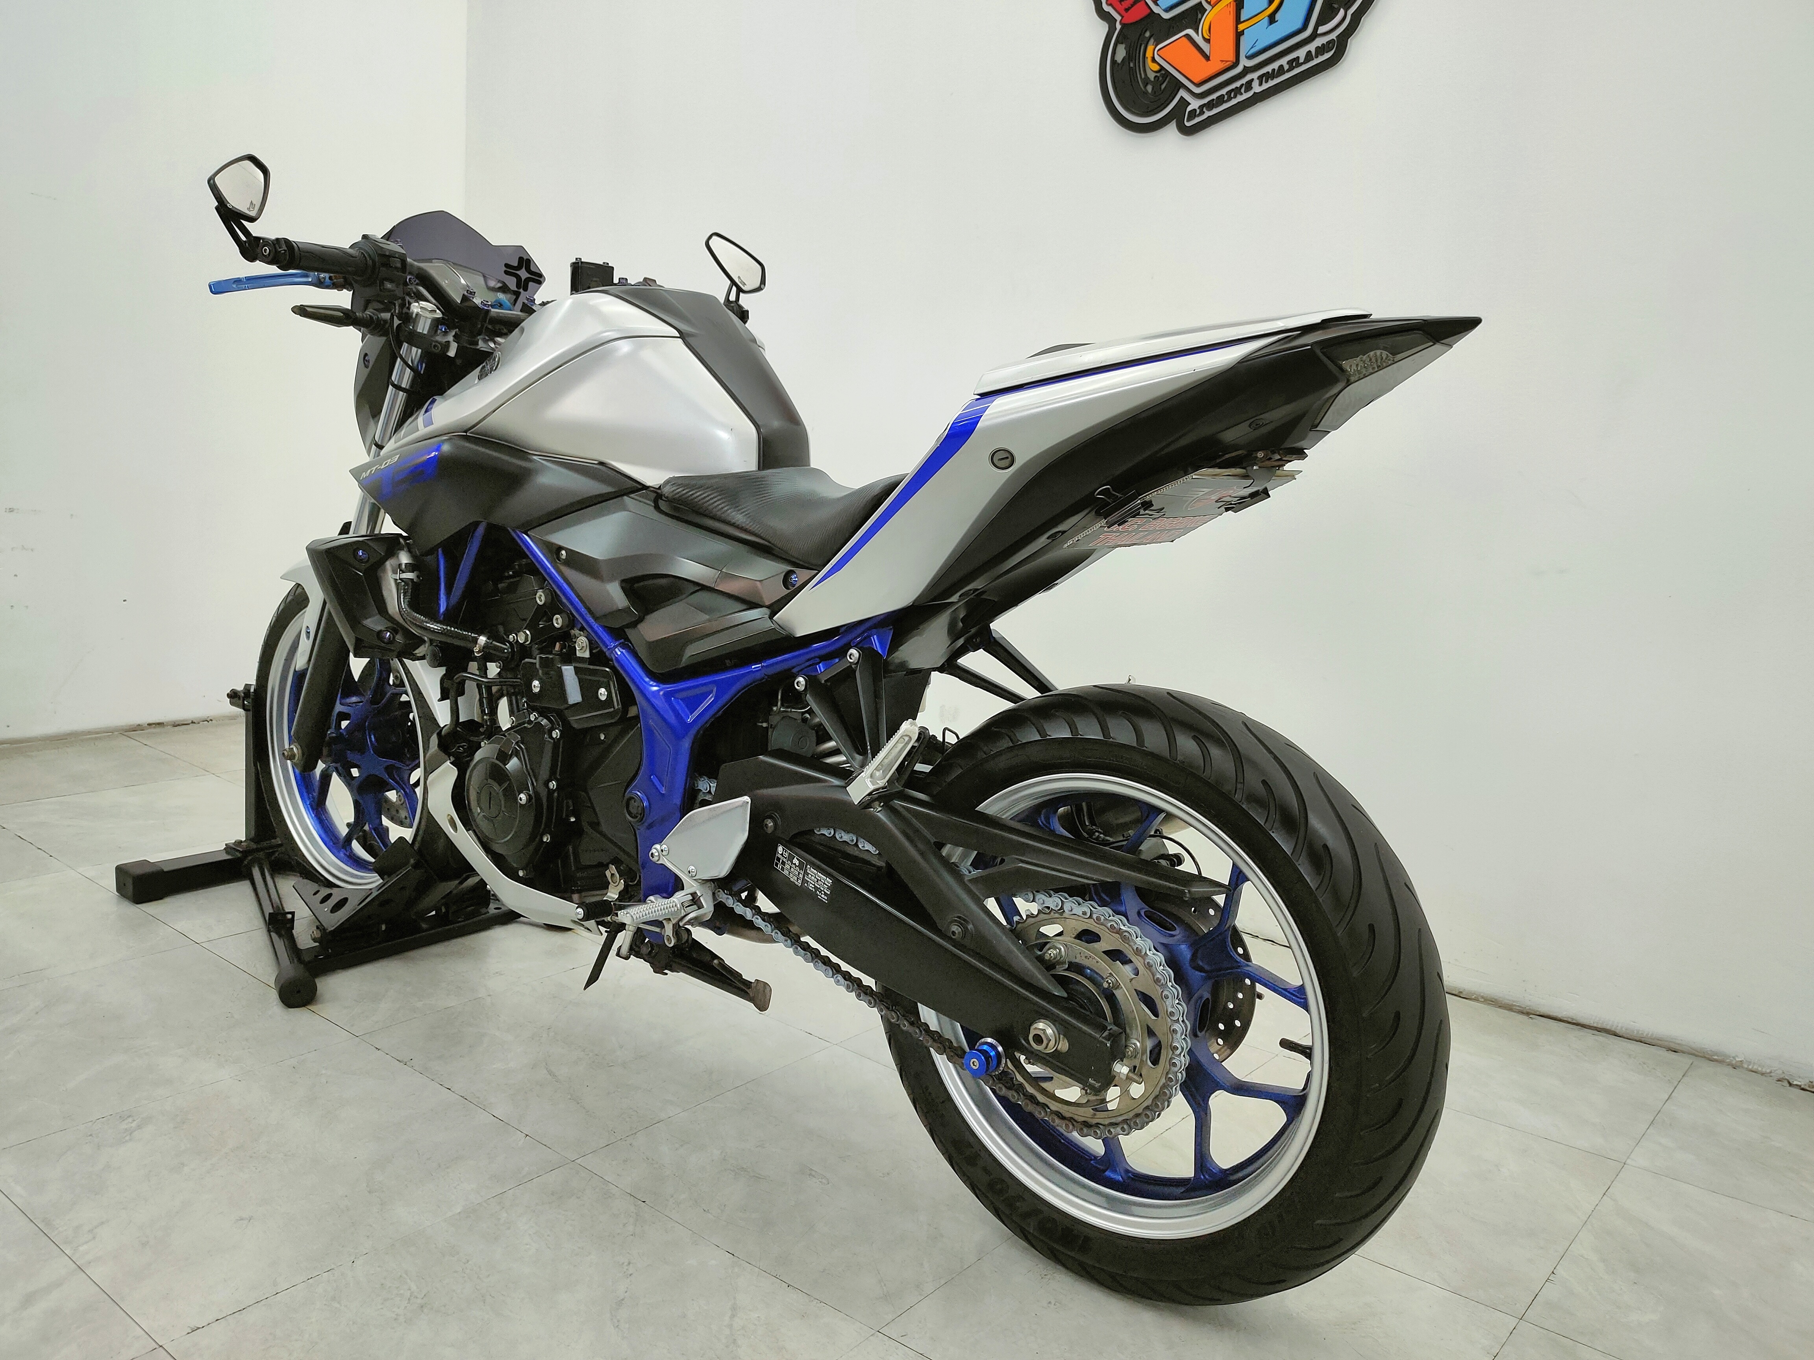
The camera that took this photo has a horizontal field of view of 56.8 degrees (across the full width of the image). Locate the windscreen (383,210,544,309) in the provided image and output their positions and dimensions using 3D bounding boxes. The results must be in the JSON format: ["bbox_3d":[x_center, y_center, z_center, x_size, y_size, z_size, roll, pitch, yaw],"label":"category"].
[{"bbox_3d":[-0.650,-0.592,2.355,0.160,0.130,0.240,13,15,40],"label":"windscreen"}]

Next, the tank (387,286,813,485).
[{"bbox_3d":[-0.344,-0.374,2.115,0.600,0.235,0.320,13,15,40],"label":"tank"}]

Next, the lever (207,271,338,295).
[{"bbox_3d":[-0.778,-0.487,2.074,0.045,0.030,0.170,13,15,40],"label":"lever"}]

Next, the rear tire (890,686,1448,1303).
[{"bbox_3d":[0.244,0.318,1.695,0.628,0.628,0.146,13,15,40],"label":"rear tire"}]

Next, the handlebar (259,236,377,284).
[{"bbox_3d":[-0.696,-0.499,1.984,0.050,0.045,0.150,10,14,31],"label":"handlebar"}]

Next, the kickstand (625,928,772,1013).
[{"bbox_3d":[-0.232,0.331,1.916,0.250,0.070,0.090,13,15,40],"label":"kickstand"}]

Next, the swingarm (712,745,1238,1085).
[{"bbox_3d":[0.073,0.220,1.820,0.670,0.220,0.280,13,15,40],"label":"swingarm"}]

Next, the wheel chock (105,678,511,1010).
[{"bbox_3d":[-0.896,0.205,2.699,0.710,0.315,0.565,13,15,40],"label":"wheel chock"}]

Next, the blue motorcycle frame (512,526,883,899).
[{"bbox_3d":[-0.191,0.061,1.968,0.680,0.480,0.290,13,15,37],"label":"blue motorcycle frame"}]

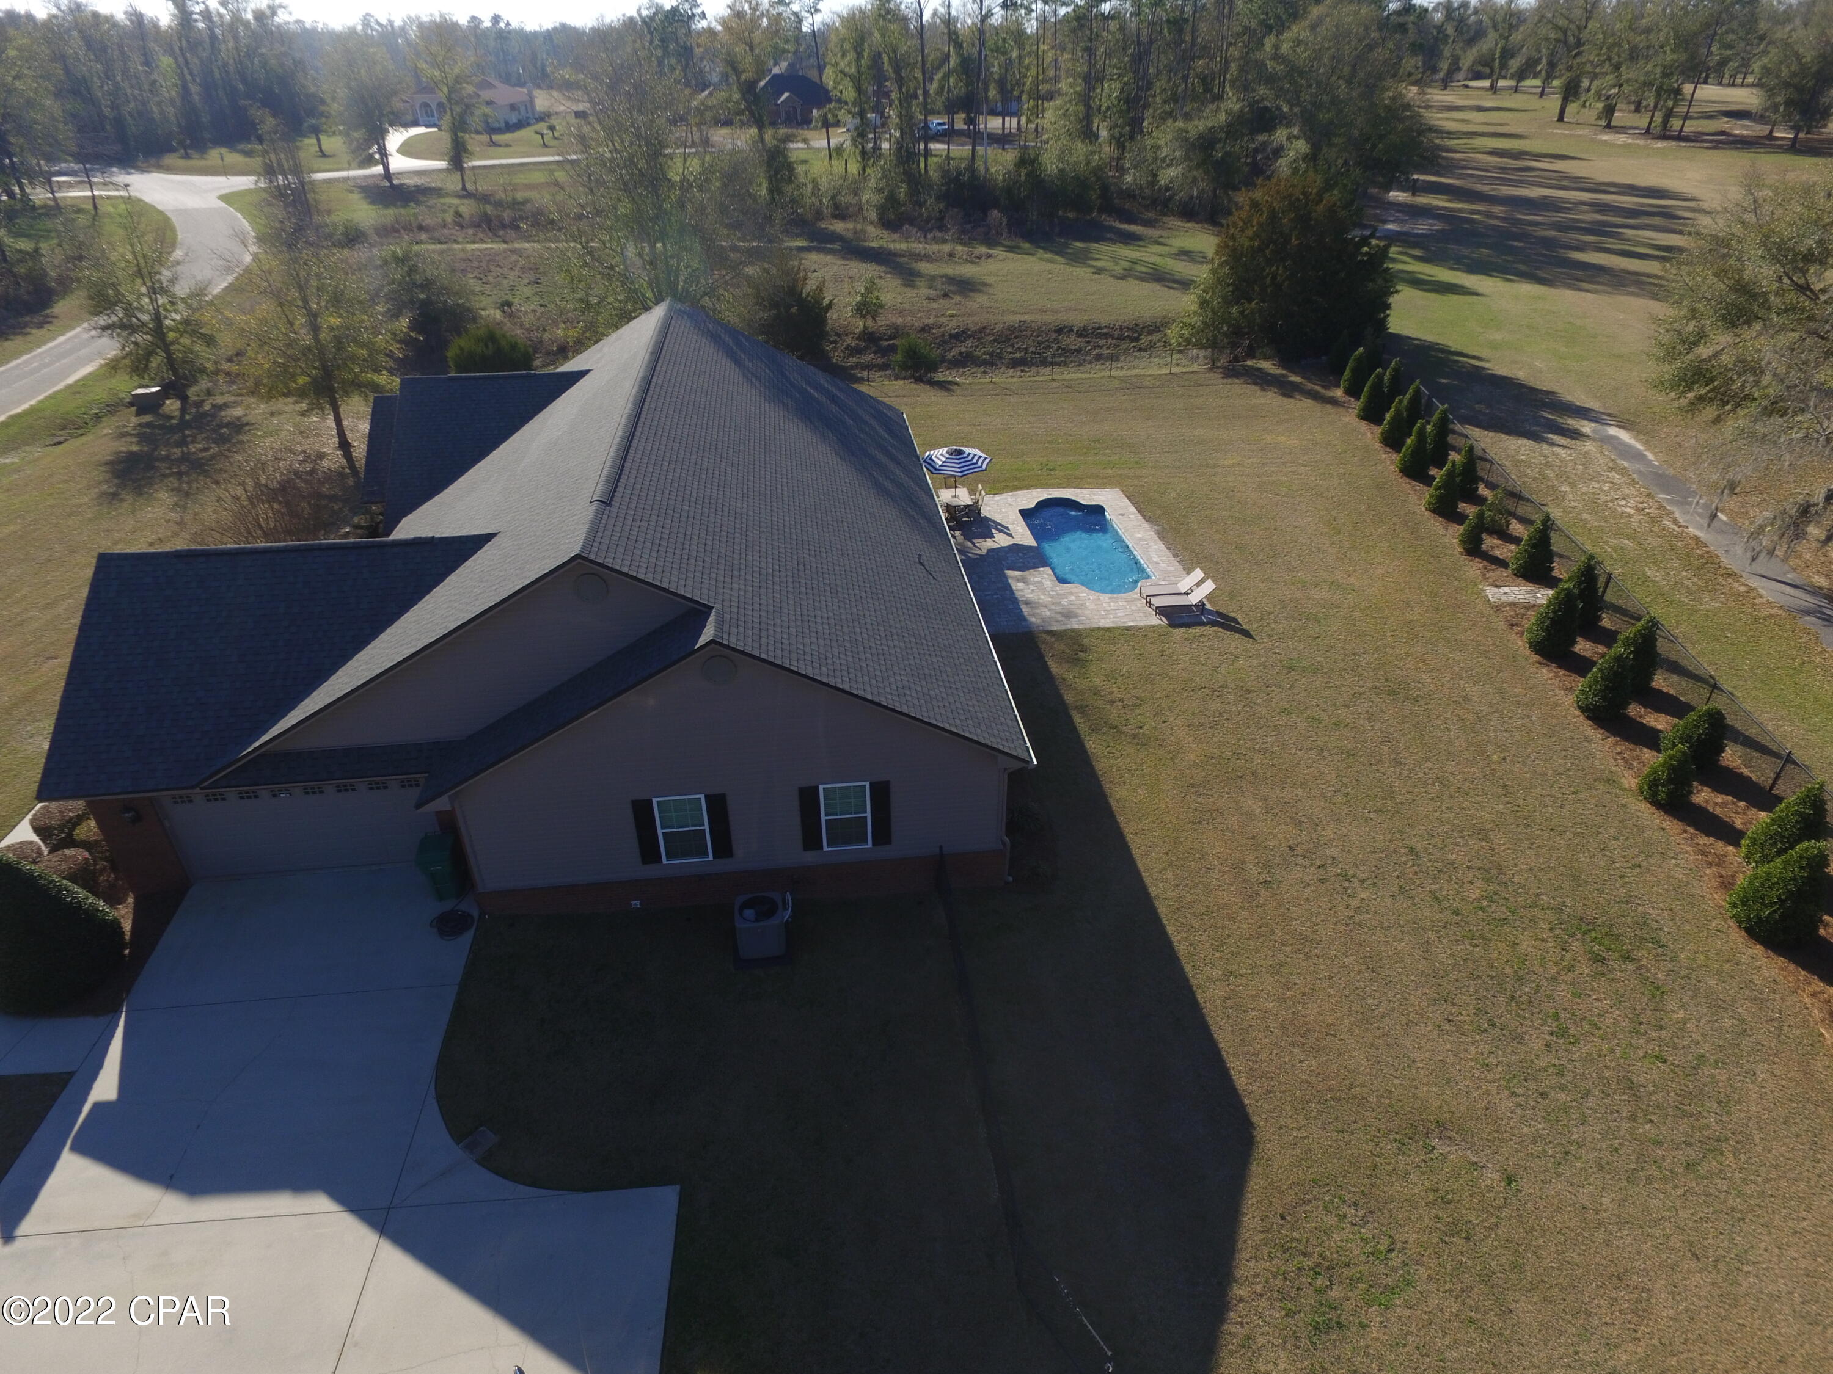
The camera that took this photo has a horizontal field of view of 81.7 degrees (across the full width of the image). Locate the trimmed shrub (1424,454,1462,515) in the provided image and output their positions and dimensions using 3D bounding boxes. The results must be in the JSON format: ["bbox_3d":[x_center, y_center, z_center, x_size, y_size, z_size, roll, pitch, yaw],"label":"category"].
[{"bbox_3d":[19.722,-7.549,39.390,1.200,2.050,1.200,-4,31,-6],"label":"trimmed shrub"}]

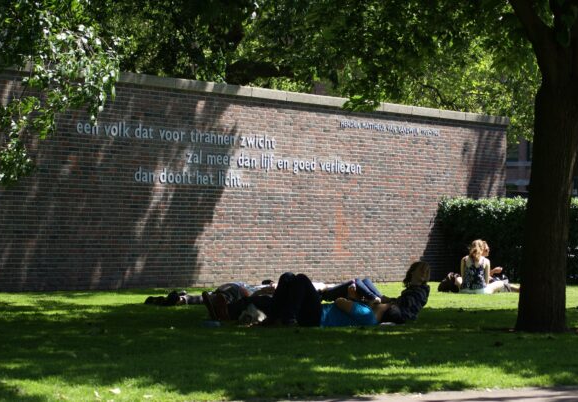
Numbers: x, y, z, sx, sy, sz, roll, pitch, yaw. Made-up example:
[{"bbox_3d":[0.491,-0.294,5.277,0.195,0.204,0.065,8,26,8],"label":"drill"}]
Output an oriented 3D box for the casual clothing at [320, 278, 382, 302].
[{"bbox_3d":[0.747,1.075,21.300,0.740,0.320,0.420,1,-1,0],"label":"casual clothing"}]

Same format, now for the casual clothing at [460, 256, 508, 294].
[{"bbox_3d":[2.801,1.059,25.300,0.640,0.550,0.500,0,-1,10],"label":"casual clothing"}]

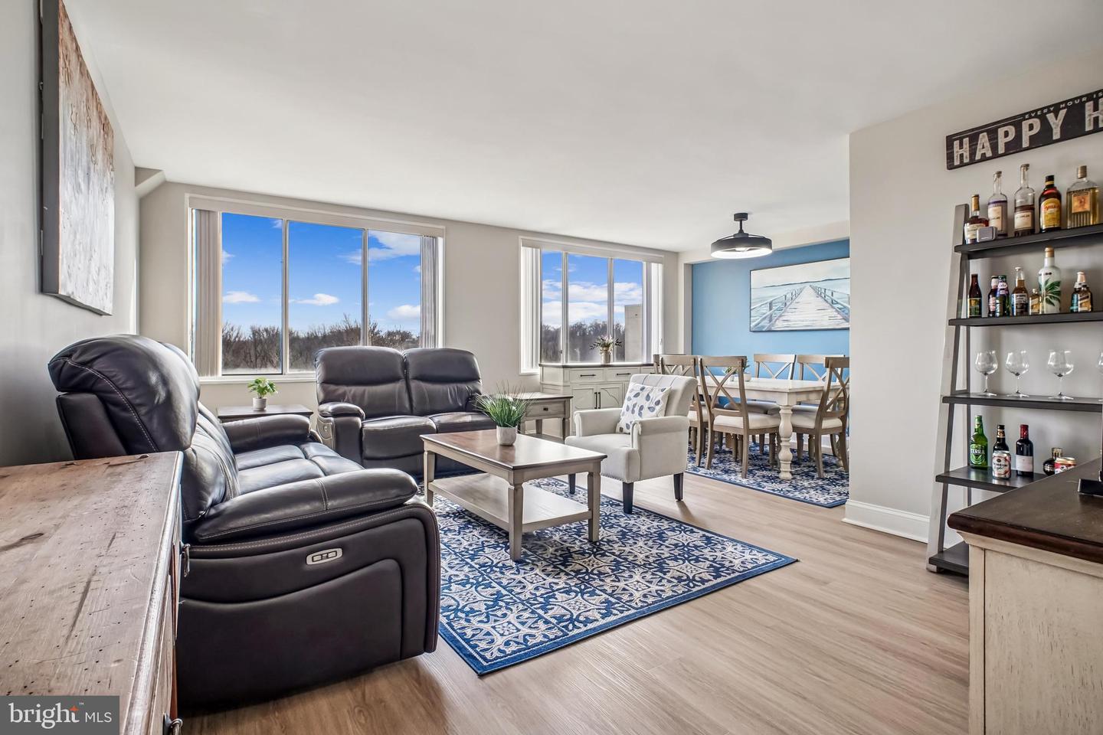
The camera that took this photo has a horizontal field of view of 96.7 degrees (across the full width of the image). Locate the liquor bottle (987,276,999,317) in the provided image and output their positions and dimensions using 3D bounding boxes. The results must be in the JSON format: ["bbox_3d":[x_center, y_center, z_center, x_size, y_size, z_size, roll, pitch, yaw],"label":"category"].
[{"bbox_3d":[2.121,-0.335,2.343,0.051,0.210,0.051,-1,2,-35],"label":"liquor bottle"}]

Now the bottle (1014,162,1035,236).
[{"bbox_3d":[2.301,-0.804,2.384,0.077,0.352,0.077,-1,2,-32],"label":"bottle"}]

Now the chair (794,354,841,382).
[{"bbox_3d":[2.540,0.398,4.840,0.560,1.010,0.490,-1,1,-30],"label":"chair"}]

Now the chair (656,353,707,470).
[{"bbox_3d":[1.440,0.398,4.800,0.560,1.010,0.490,-1,1,-30],"label":"chair"}]

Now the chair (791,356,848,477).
[{"bbox_3d":[2.350,0.405,4.400,0.490,1.010,0.560,-1,1,-31],"label":"chair"}]

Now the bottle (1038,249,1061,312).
[{"bbox_3d":[2.309,-0.398,2.270,0.082,0.318,0.082,-1,2,-32],"label":"bottle"}]

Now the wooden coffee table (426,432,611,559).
[{"bbox_3d":[-0.305,0.718,3.070,0.595,0.475,1.240,-1,2,-35],"label":"wooden coffee table"}]

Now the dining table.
[{"bbox_3d":[1.974,0.529,4.989,1.060,0.766,1.620,-1,2,-32],"label":"dining table"}]

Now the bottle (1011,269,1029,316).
[{"bbox_3d":[2.180,-0.354,2.286,0.060,0.230,0.060,-1,1,-30],"label":"bottle"}]

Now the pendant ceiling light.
[{"bbox_3d":[1.819,-1.268,4.696,0.550,0.400,0.550,-1,2,-35],"label":"pendant ceiling light"}]

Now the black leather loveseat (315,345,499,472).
[{"bbox_3d":[-1.195,0.383,4.495,1.660,1.090,0.950,-1,2,-32],"label":"black leather loveseat"}]

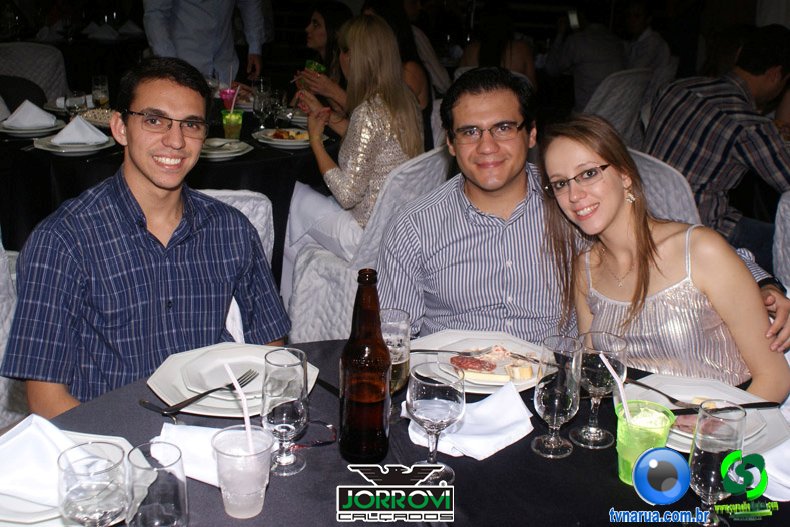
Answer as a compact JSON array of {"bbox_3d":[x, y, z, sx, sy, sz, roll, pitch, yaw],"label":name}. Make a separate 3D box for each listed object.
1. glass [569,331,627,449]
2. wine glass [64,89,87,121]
[{"bbox_3d":[0.312,0.197,1.319,0.076,0.167,0.076,2,19,0],"label":"glass"},{"bbox_3d":[-1.331,-0.631,3.554,0.080,0.160,0.080,2,19,0],"label":"wine glass"}]

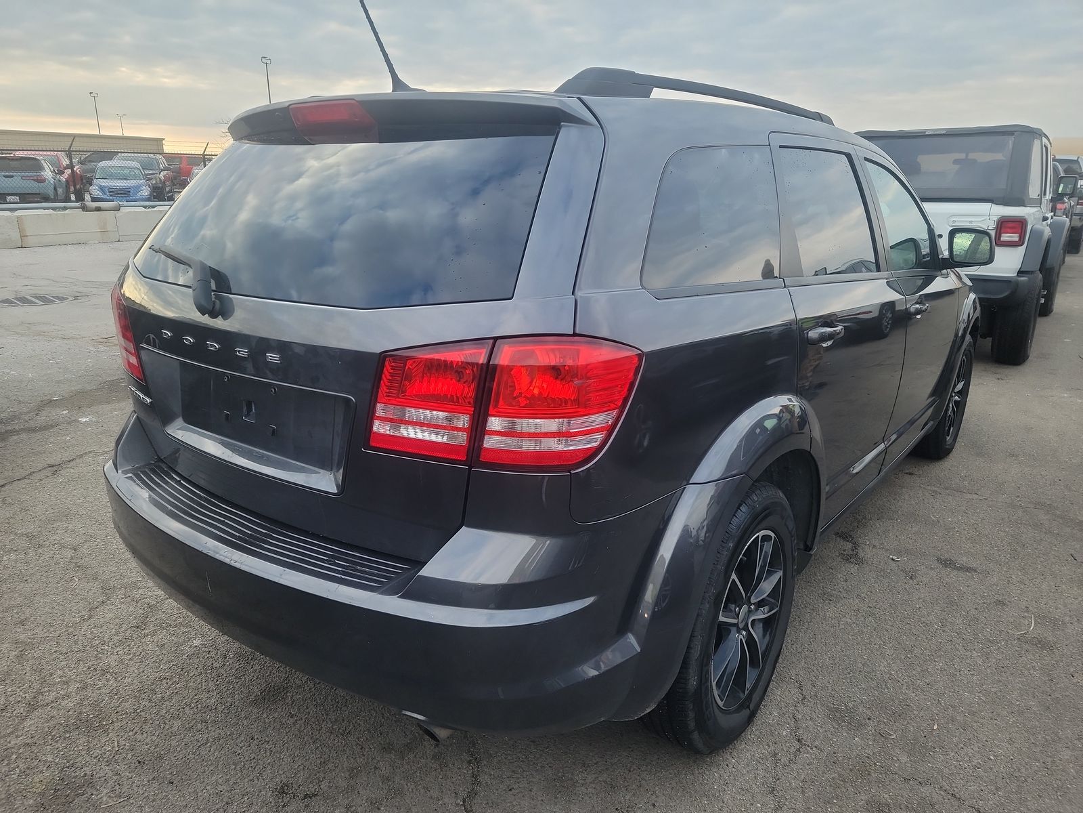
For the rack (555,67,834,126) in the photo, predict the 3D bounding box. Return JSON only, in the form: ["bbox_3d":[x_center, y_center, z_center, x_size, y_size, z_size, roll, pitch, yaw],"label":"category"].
[{"bbox_3d":[0.558,-0.844,2.126,0.070,0.100,1.700,12,22,36],"label":"rack"}]

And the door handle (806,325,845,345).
[{"bbox_3d":[0.721,-0.182,1.912,0.055,0.045,0.250,12,20,36],"label":"door handle"}]

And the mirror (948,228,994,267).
[{"bbox_3d":[1.849,-0.686,3.235,0.180,0.160,0.110,12,20,36],"label":"mirror"}]

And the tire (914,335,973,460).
[{"bbox_3d":[2.267,-0.068,4.308,0.225,0.715,0.715,12,20,36],"label":"tire"}]

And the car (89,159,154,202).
[{"bbox_3d":[-13.700,-7.168,24.473,1.710,1.600,4.290,-9,19,-27],"label":"car"}]

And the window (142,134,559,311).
[{"bbox_3d":[-0.550,-0.452,1.746,1.380,0.420,0.110,12,-20,36],"label":"window"}]

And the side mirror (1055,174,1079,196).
[{"bbox_3d":[5.432,-2.281,7.756,0.210,0.200,0.110,12,20,35],"label":"side mirror"}]

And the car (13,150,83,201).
[{"bbox_3d":[-17.438,-7.922,26.309,1.950,1.850,5.000,-6,17,-22],"label":"car"}]

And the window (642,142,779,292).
[{"bbox_3d":[0.387,-0.427,1.671,0.060,0.331,0.653,-5,8,44],"label":"window"}]

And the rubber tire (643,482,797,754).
[{"bbox_3d":[0.466,0.532,2.016,0.225,0.715,0.715,12,20,36],"label":"rubber tire"}]

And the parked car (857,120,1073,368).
[{"bbox_3d":[4.315,-1.761,7.871,1.900,1.900,4.600,12,20,35],"label":"parked car"}]

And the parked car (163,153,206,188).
[{"bbox_3d":[-18.232,-11.749,37.707,1.930,1.770,4.900,-1,17,-5],"label":"parked car"}]

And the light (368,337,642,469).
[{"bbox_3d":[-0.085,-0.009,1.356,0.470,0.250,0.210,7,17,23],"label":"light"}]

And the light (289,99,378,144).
[{"bbox_3d":[-0.487,-0.658,1.745,0.245,0.090,0.075,12,20,36],"label":"light"}]

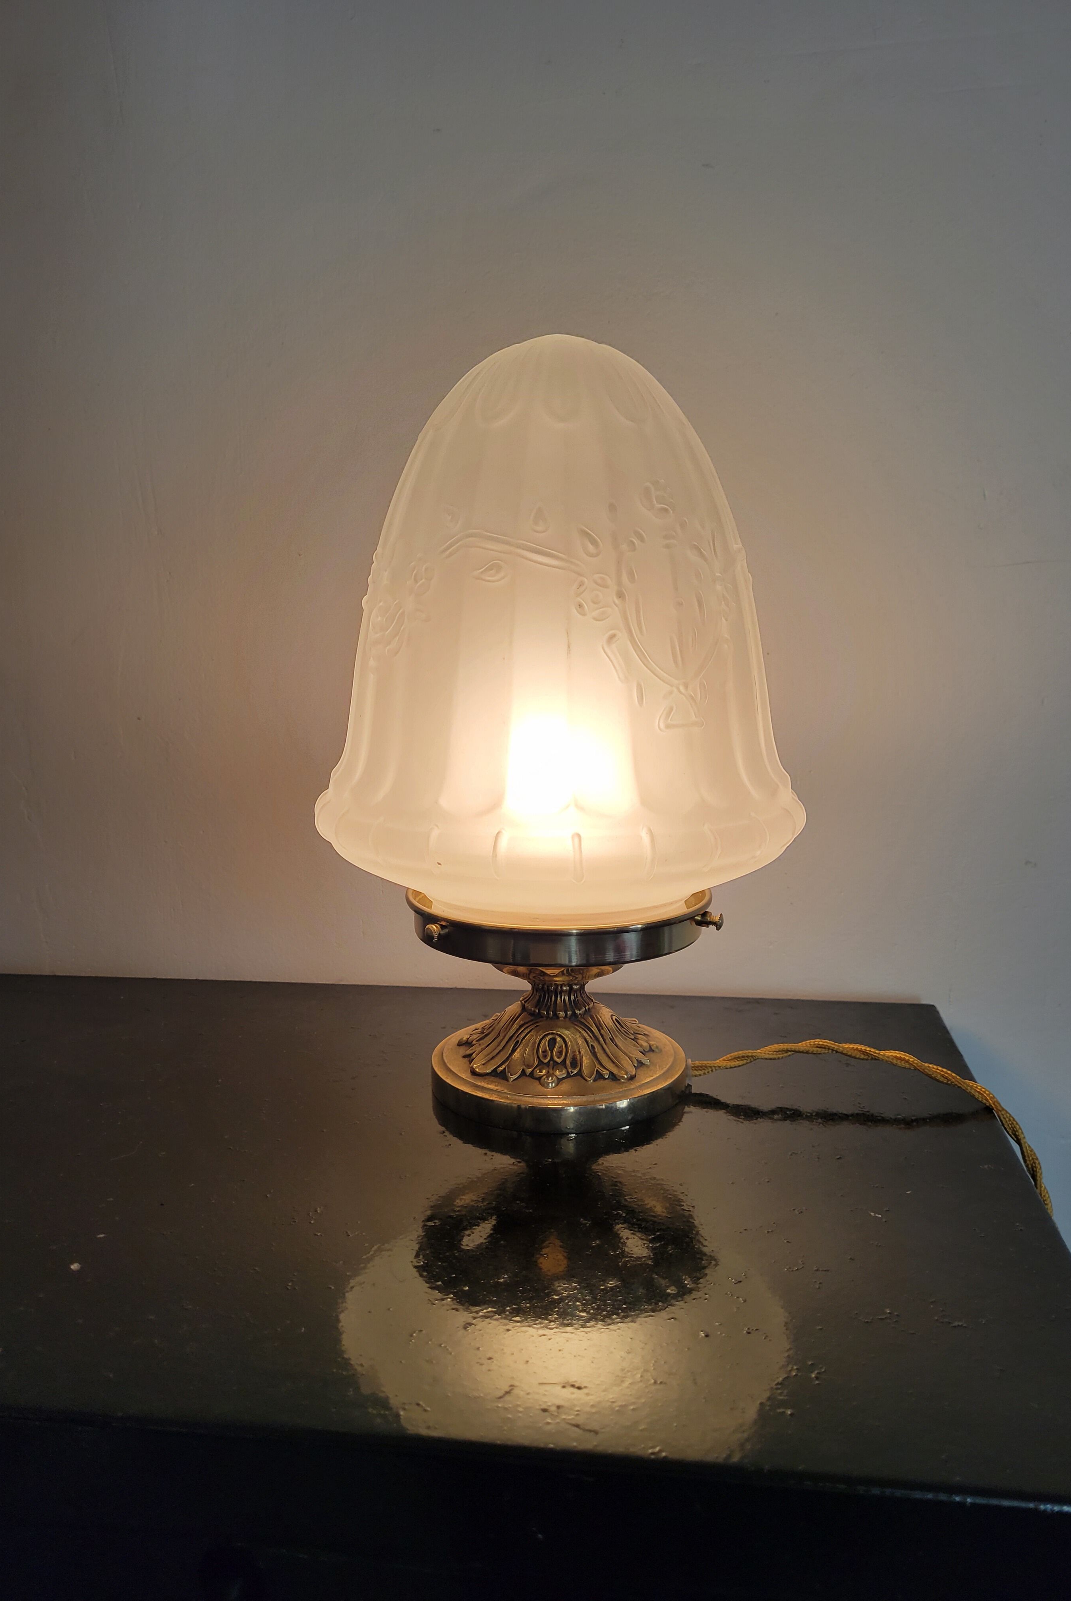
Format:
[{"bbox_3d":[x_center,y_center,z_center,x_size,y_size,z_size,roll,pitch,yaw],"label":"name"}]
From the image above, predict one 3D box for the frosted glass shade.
[{"bbox_3d":[0.009,-0.068,0.487,0.199,0.229,0.199,0,10,1],"label":"frosted glass shade"}]

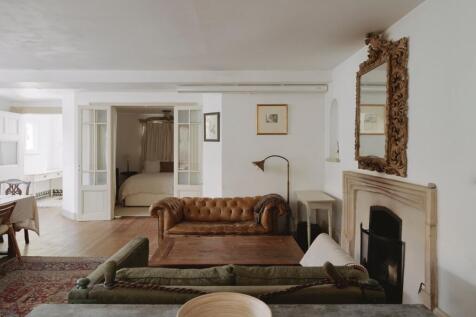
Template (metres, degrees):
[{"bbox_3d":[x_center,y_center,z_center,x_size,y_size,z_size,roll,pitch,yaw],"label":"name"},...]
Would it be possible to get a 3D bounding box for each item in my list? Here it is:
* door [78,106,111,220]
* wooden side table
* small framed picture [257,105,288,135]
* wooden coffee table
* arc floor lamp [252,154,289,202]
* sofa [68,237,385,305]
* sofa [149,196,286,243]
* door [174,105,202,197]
[{"bbox_3d":[-3.040,0.103,6.733,0.660,2.420,0.050,0,1,0],"label":"door"},{"bbox_3d":[1.225,0.969,5.059,0.430,0.750,0.970,0,1,3],"label":"wooden side table"},{"bbox_3d":[0.667,-0.737,6.037,0.600,0.590,0.030,0,1,-1],"label":"small framed picture"},{"bbox_3d":[-0.085,1.153,3.302,1.480,0.450,1.000,0,1,0],"label":"wooden coffee table"},{"bbox_3d":[0.580,0.647,5.213,0.700,1.390,0.250,0,1,0],"label":"arc floor lamp"},{"bbox_3d":[-0.065,0.989,2.169,1.680,0.820,0.980,0,1,-2],"label":"sofa"},{"bbox_3d":[-0.300,1.009,5.080,2.020,0.670,0.880,0,1,-2],"label":"sofa"},{"bbox_3d":[-1.050,0.103,6.733,0.620,2.420,0.050,0,1,0],"label":"door"}]

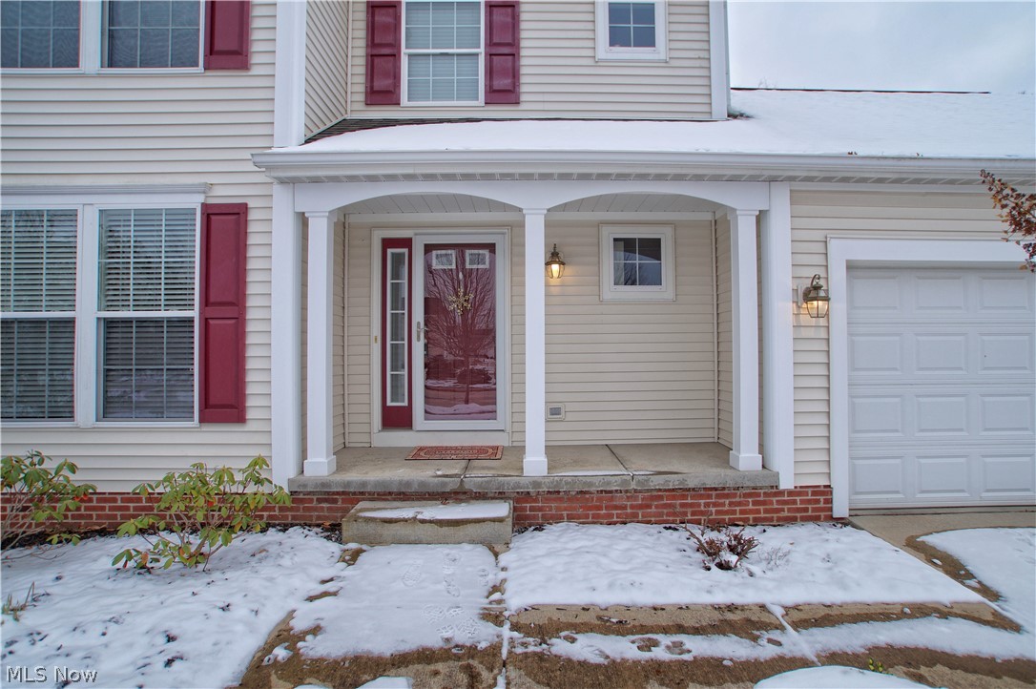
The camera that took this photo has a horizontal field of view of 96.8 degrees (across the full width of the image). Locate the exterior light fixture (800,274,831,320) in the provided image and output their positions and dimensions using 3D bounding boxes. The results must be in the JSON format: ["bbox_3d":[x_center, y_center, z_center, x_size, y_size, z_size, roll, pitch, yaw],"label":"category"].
[{"bbox_3d":[2.354,-0.378,3.635,0.190,0.360,0.250,0,-1,-1],"label":"exterior light fixture"}]

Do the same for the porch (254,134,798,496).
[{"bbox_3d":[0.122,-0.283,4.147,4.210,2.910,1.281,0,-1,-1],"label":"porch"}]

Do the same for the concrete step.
[{"bbox_3d":[-0.639,1.337,3.470,1.210,0.170,0.440,0,-1,-1],"label":"concrete step"}]

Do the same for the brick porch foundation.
[{"bbox_3d":[-0.749,1.322,3.794,6.640,0.320,0.250,0,-1,-1],"label":"brick porch foundation"}]

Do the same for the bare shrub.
[{"bbox_3d":[1.347,1.327,3.090,0.470,0.255,0.380,0,-1,-1],"label":"bare shrub"}]

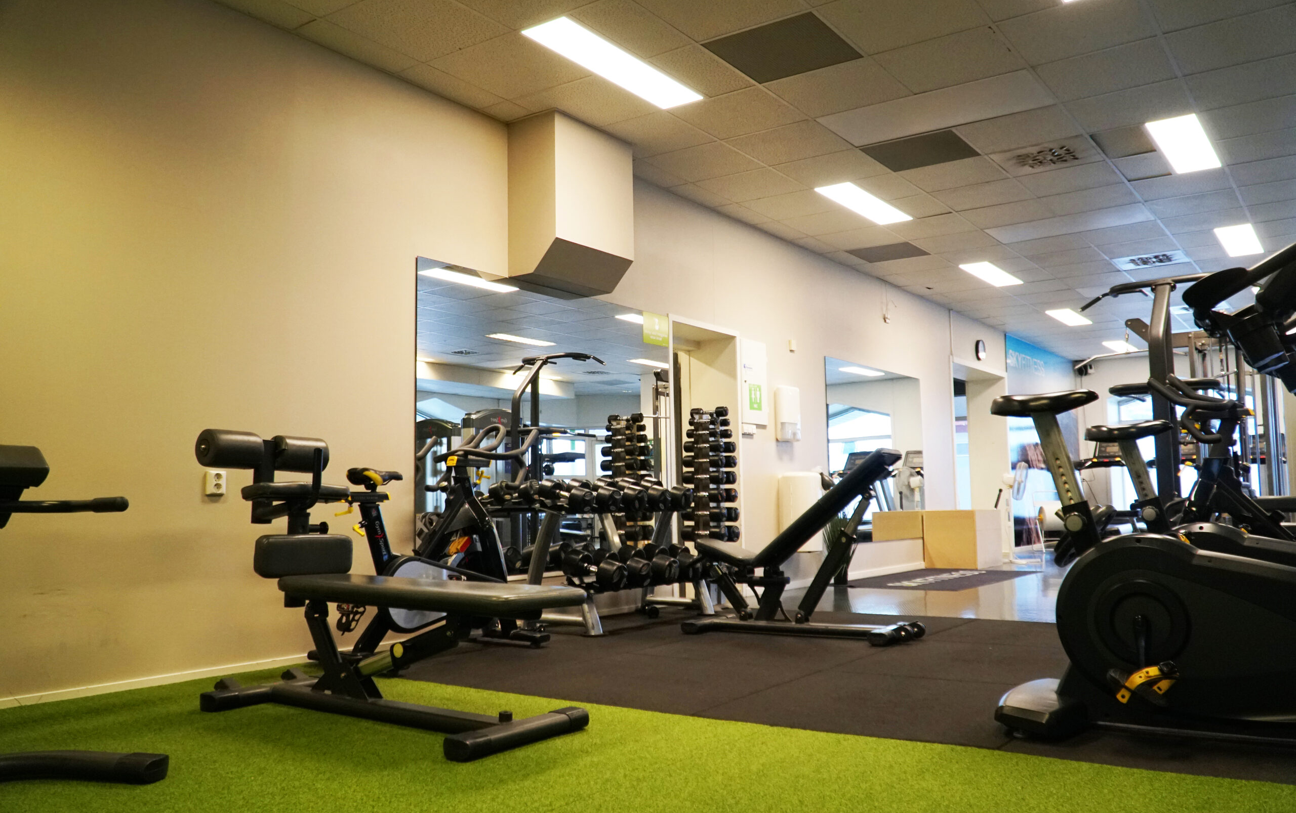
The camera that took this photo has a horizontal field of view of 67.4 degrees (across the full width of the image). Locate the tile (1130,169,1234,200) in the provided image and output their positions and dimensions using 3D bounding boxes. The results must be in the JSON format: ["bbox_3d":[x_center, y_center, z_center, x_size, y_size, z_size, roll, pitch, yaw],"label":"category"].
[{"bbox_3d":[3.745,-1.555,6.795,0.600,0.025,0.600,-3,-5,36],"label":"tile"}]

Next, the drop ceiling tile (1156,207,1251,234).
[{"bbox_3d":[4.450,-1.482,7.762,0.600,0.020,0.600,-3,-5,36],"label":"drop ceiling tile"}]

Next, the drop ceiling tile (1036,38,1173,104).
[{"bbox_3d":[2.364,-1.734,5.005,0.600,0.020,0.600,-3,-6,37],"label":"drop ceiling tile"}]

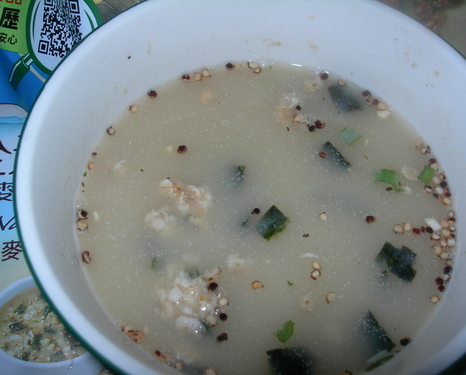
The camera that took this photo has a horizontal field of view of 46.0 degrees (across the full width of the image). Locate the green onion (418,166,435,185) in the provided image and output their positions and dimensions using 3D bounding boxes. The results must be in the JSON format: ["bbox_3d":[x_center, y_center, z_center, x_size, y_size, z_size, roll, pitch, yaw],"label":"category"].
[{"bbox_3d":[0.060,-0.003,0.169,0.003,0.002,0.006,34,64,17],"label":"green onion"}]

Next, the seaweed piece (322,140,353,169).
[{"bbox_3d":[0.032,-0.008,0.172,0.005,0.003,0.012,-31,65,-18],"label":"seaweed piece"}]

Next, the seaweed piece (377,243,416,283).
[{"bbox_3d":[0.047,0.021,0.155,0.011,0.003,0.009,33,64,17],"label":"seaweed piece"}]

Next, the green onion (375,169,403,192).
[{"bbox_3d":[0.047,-0.001,0.168,0.008,0.003,0.007,2,59,0],"label":"green onion"}]

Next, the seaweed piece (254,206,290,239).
[{"bbox_3d":[0.011,0.011,0.160,0.006,0.003,0.010,38,65,19],"label":"seaweed piece"}]

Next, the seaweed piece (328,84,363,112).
[{"bbox_3d":[0.036,-0.029,0.184,0.007,0.003,0.013,-25,63,-15],"label":"seaweed piece"}]

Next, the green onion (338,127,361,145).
[{"bbox_3d":[0.038,-0.016,0.176,0.006,0.002,0.005,-36,67,-20],"label":"green onion"}]

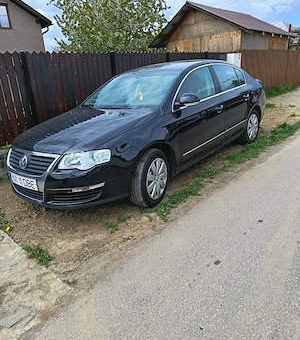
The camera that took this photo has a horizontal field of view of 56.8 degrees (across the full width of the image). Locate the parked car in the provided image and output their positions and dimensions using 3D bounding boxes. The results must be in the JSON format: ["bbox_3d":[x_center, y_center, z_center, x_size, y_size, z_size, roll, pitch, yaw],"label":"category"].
[{"bbox_3d":[0.269,-0.880,4.249,1.850,1.470,4.770,11,25,38],"label":"parked car"}]

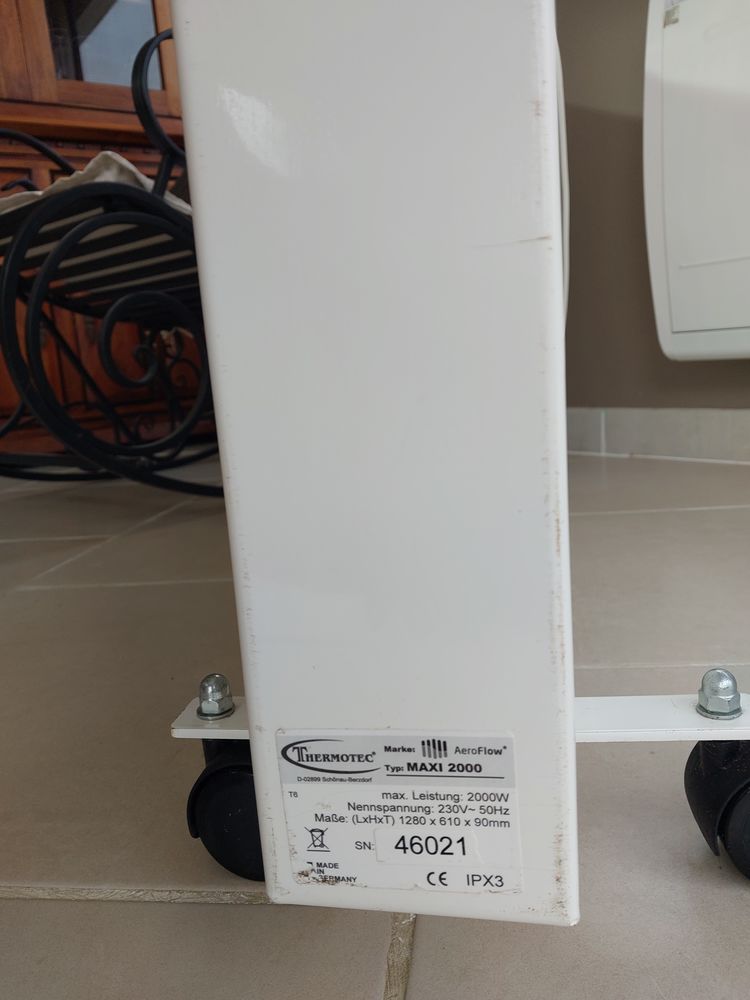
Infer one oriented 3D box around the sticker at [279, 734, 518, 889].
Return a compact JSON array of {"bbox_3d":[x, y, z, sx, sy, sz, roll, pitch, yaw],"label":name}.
[{"bbox_3d":[0.006,0.085,0.237,0.065,0.046,0.002,-2,11,11],"label":"sticker"}]

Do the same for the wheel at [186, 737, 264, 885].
[{"bbox_3d":[-0.045,0.121,0.366,0.055,0.061,0.044,-3,11,8],"label":"wheel"}]

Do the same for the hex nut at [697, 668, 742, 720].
[{"bbox_3d":[0.133,0.074,0.333,0.016,0.017,0.016,-3,11,8],"label":"hex nut"}]

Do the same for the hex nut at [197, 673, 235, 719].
[{"bbox_3d":[-0.067,0.081,0.360,0.016,0.017,0.016,-3,11,8],"label":"hex nut"}]

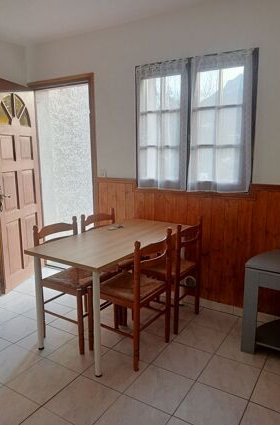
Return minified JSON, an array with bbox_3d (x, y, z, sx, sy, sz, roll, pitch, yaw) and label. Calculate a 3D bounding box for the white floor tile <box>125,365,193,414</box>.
[{"bbox_3d":[0.124,1.083,2.134,0.330,0.010,0.330,7,13,31],"label":"white floor tile"}]

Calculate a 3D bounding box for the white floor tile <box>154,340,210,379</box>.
[{"bbox_3d":[0.301,1.026,2.410,0.330,0.010,0.330,7,13,31],"label":"white floor tile"}]

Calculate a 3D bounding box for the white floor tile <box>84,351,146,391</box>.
[{"bbox_3d":[-0.158,1.050,2.308,0.330,0.010,0.330,7,13,31],"label":"white floor tile"}]

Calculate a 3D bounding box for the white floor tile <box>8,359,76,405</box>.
[{"bbox_3d":[-0.617,1.075,2.205,0.330,0.010,0.330,7,13,31],"label":"white floor tile"}]

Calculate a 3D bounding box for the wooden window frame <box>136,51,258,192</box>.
[{"bbox_3d":[0.423,-0.715,2.918,1.080,1.120,0.070,7,13,31],"label":"wooden window frame"}]

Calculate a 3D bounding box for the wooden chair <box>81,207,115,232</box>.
[{"bbox_3d":[-0.197,0.440,3.072,0.460,0.886,0.430,8,14,35],"label":"wooden chair"}]

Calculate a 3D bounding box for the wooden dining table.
[{"bbox_3d":[-0.161,0.559,2.810,0.670,0.754,1.280,7,14,34],"label":"wooden dining table"}]

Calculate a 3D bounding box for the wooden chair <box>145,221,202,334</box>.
[{"bbox_3d":[0.230,0.471,2.898,0.460,0.886,0.430,7,14,34],"label":"wooden chair"}]

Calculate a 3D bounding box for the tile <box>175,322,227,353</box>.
[{"bbox_3d":[0.478,0.969,2.687,0.330,0.010,0.330,7,13,31],"label":"tile"}]

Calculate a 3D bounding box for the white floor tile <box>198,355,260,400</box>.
[{"bbox_3d":[0.583,1.058,2.236,0.330,0.010,0.330,7,13,31],"label":"white floor tile"}]

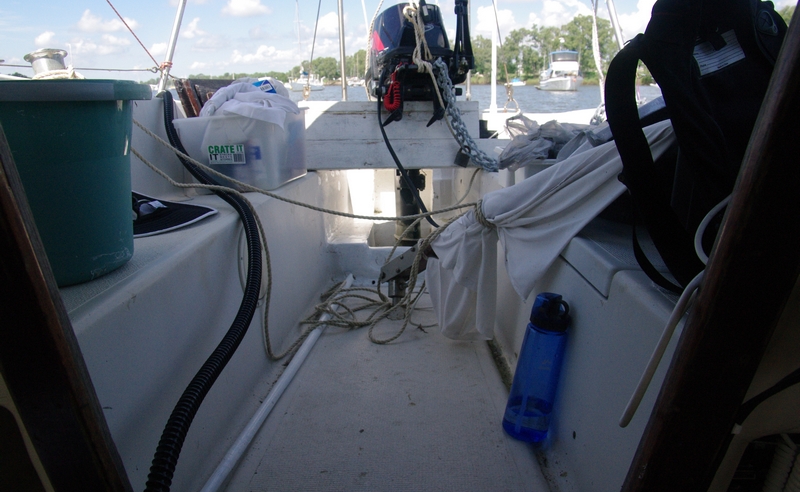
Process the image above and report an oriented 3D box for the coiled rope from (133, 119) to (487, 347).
[{"bbox_3d":[-0.240,-0.059,1.432,0.850,0.500,0.560,0,17,0],"label":"coiled rope"}]

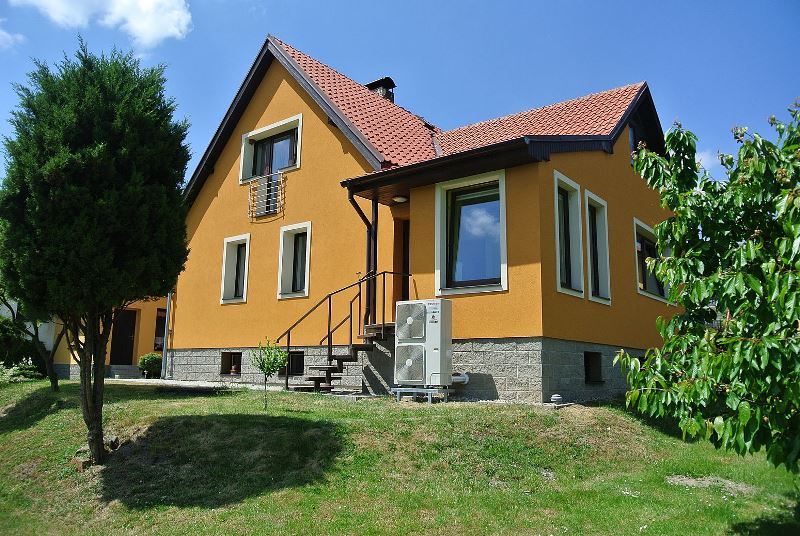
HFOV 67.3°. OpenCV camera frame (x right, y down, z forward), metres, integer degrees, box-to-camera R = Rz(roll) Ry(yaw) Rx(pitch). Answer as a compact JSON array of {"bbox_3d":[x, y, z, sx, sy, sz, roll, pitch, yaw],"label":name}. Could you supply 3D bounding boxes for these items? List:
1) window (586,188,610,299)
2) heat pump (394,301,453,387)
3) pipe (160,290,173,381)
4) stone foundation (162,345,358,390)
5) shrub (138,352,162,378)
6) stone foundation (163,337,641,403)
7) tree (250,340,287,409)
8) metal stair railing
[{"bbox_3d":[3.674,-0.354,11.282,0.200,2.060,1.090,-7,-13,38],"label":"window"},{"bbox_3d":[0.387,1.227,9.854,0.915,1.355,0.330,-7,-13,38],"label":"heat pump"},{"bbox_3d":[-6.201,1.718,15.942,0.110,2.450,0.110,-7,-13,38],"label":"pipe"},{"bbox_3d":[-3.305,2.296,13.879,7.050,0.870,0.400,-7,-13,38],"label":"stone foundation"},{"bbox_3d":[-7.295,2.839,17.500,0.750,0.746,0.750,-7,-13,38],"label":"shrub"},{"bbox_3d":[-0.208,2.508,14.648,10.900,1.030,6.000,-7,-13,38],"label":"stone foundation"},{"bbox_3d":[-2.139,1.727,9.700,0.580,1.066,0.580,1,-10,0],"label":"tree"},{"bbox_3d":[-1.067,1.185,11.336,2.750,2.200,0.850,-7,-13,38],"label":"metal stair railing"}]

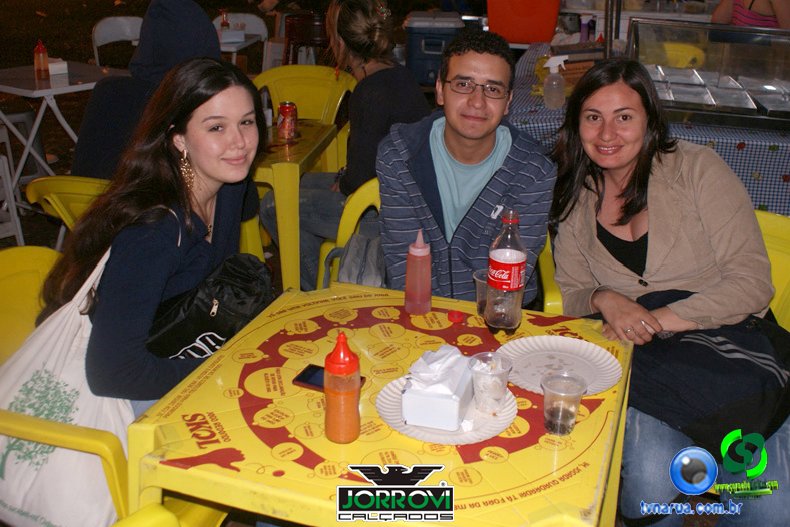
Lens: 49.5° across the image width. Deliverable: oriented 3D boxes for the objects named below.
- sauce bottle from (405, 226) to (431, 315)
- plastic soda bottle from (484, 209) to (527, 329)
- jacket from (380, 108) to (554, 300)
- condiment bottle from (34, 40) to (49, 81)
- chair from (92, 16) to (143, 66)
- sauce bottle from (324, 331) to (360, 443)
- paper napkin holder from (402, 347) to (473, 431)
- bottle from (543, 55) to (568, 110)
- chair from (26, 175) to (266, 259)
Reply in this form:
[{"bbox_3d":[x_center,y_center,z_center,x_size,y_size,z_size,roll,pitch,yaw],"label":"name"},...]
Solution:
[{"bbox_3d":[0.047,0.012,1.672,0.051,0.166,0.051,7,22,18],"label":"sauce bottle"},{"bbox_3d":[0.203,0.016,1.573,0.070,0.234,0.070,7,22,18],"label":"plastic soda bottle"},{"bbox_3d":[0.175,-0.110,2.090,0.460,0.570,0.310,5,22,11],"label":"jacket"},{"bbox_3d":[-1.690,-0.972,4.090,0.064,0.182,0.064,7,22,18],"label":"condiment bottle"},{"bbox_3d":[-1.890,-1.285,5.980,0.450,0.800,0.480,-3,21,-7],"label":"chair"},{"bbox_3d":[-0.077,0.176,1.247,0.053,0.168,0.053,0,21,0],"label":"sauce bottle"},{"bbox_3d":[0.072,0.186,1.320,0.085,0.080,0.120,7,22,18],"label":"paper napkin holder"},{"bbox_3d":[0.658,-0.740,3.500,0.105,0.220,0.085,0,21,0],"label":"bottle"},{"bbox_3d":[-0.680,0.045,2.710,0.570,0.780,0.560,3,21,8],"label":"chair"}]

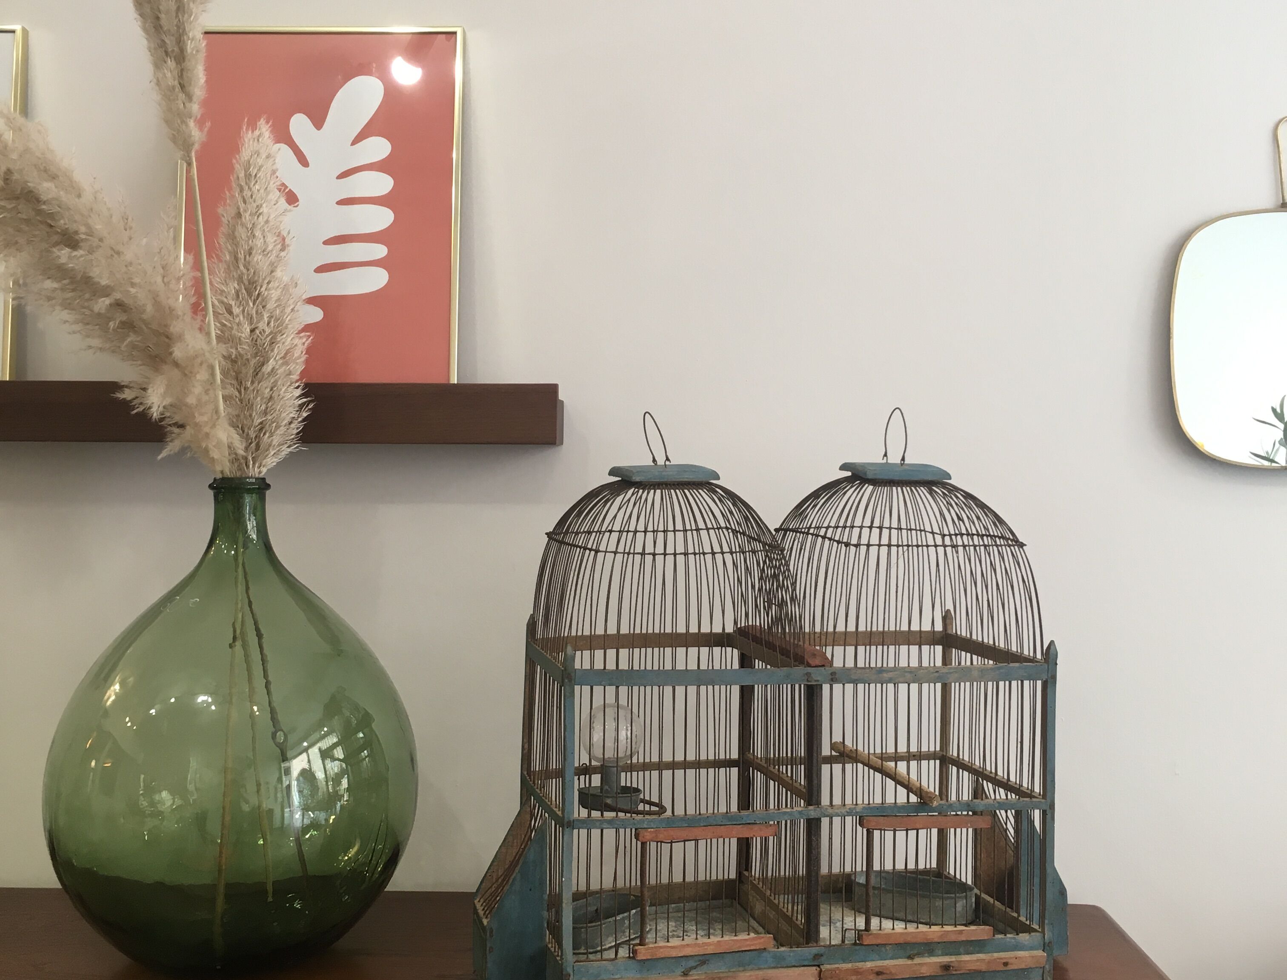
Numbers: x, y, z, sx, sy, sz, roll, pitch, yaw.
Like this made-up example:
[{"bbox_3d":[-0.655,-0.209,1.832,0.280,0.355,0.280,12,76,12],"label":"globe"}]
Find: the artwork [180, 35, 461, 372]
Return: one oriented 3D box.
[{"bbox_3d":[-0.349,-0.298,1.554,0.308,0.406,0.020,1,-3,2],"label":"artwork"}]

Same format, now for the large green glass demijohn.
[{"bbox_3d":[-0.398,0.225,1.403,0.348,0.462,0.348,1,2,2],"label":"large green glass demijohn"}]

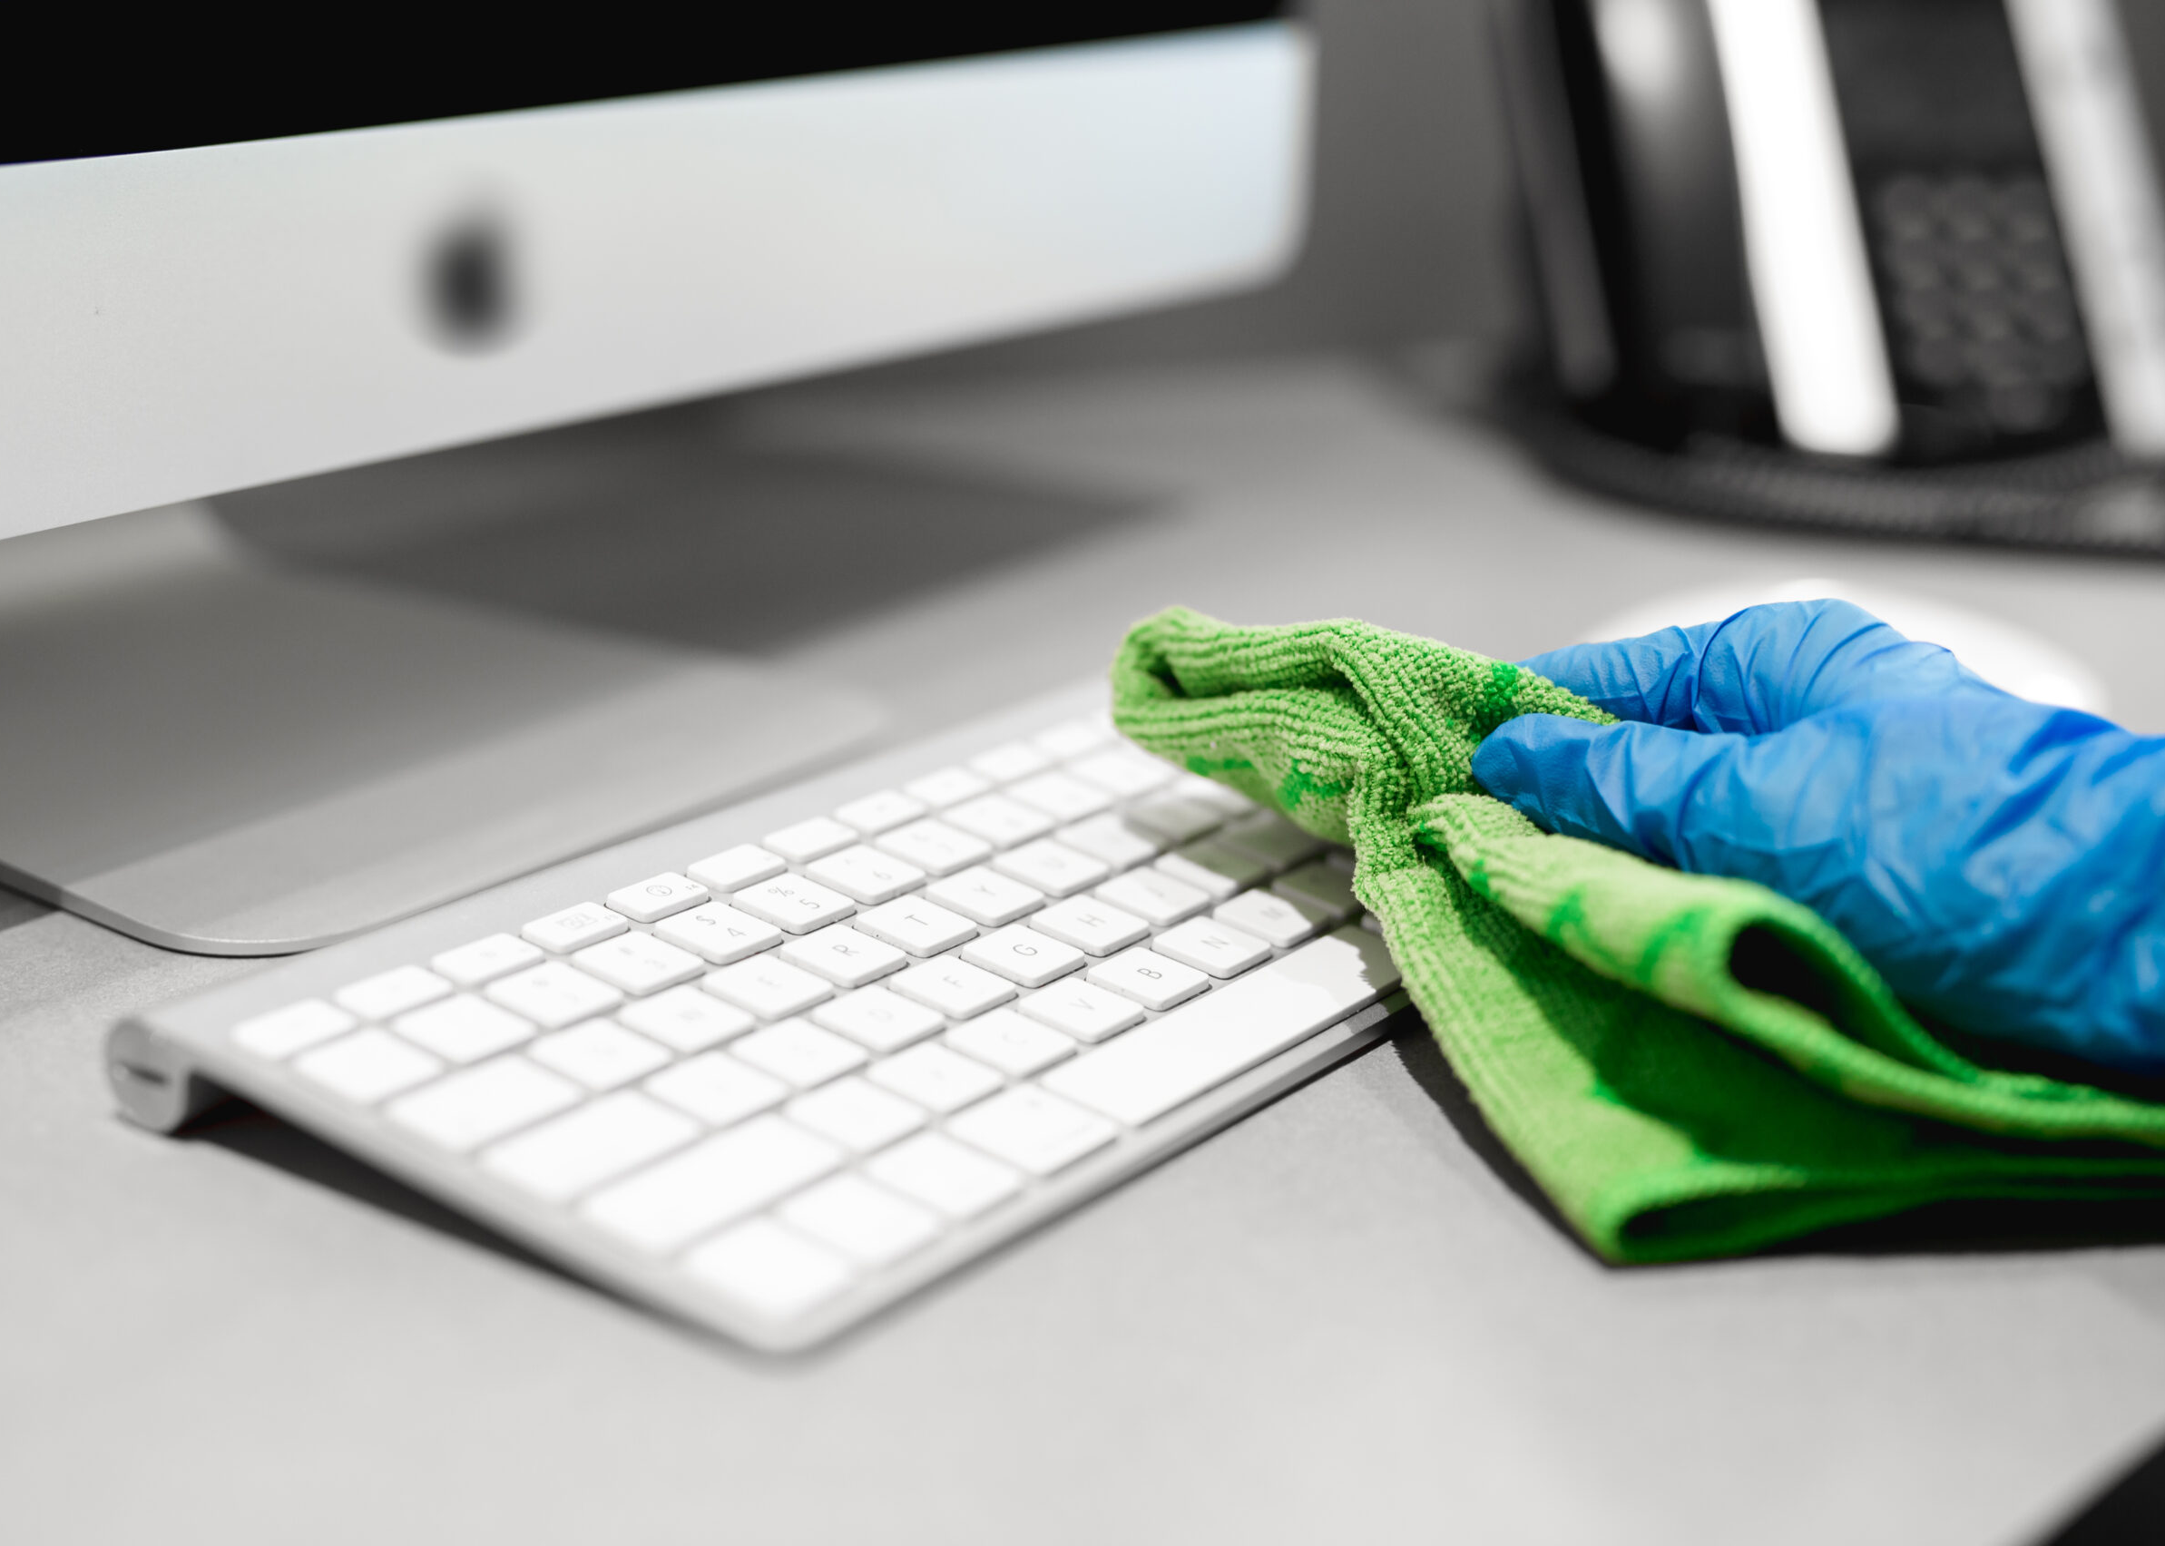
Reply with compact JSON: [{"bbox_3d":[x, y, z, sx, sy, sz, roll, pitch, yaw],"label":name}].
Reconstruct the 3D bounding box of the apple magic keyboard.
[{"bbox_3d":[-0.012,0.025,0.563,0.132,0.019,0.280,14,21,33],"label":"apple magic keyboard"}]

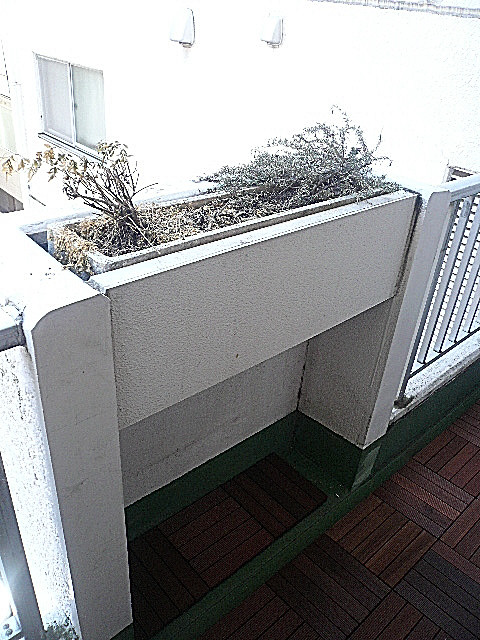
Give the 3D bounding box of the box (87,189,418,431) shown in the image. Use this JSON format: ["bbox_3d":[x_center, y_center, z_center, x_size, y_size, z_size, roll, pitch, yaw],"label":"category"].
[{"bbox_3d":[0.041,-0.122,1.384,1.013,0.335,0.275,-22,39,-37],"label":"box"}]

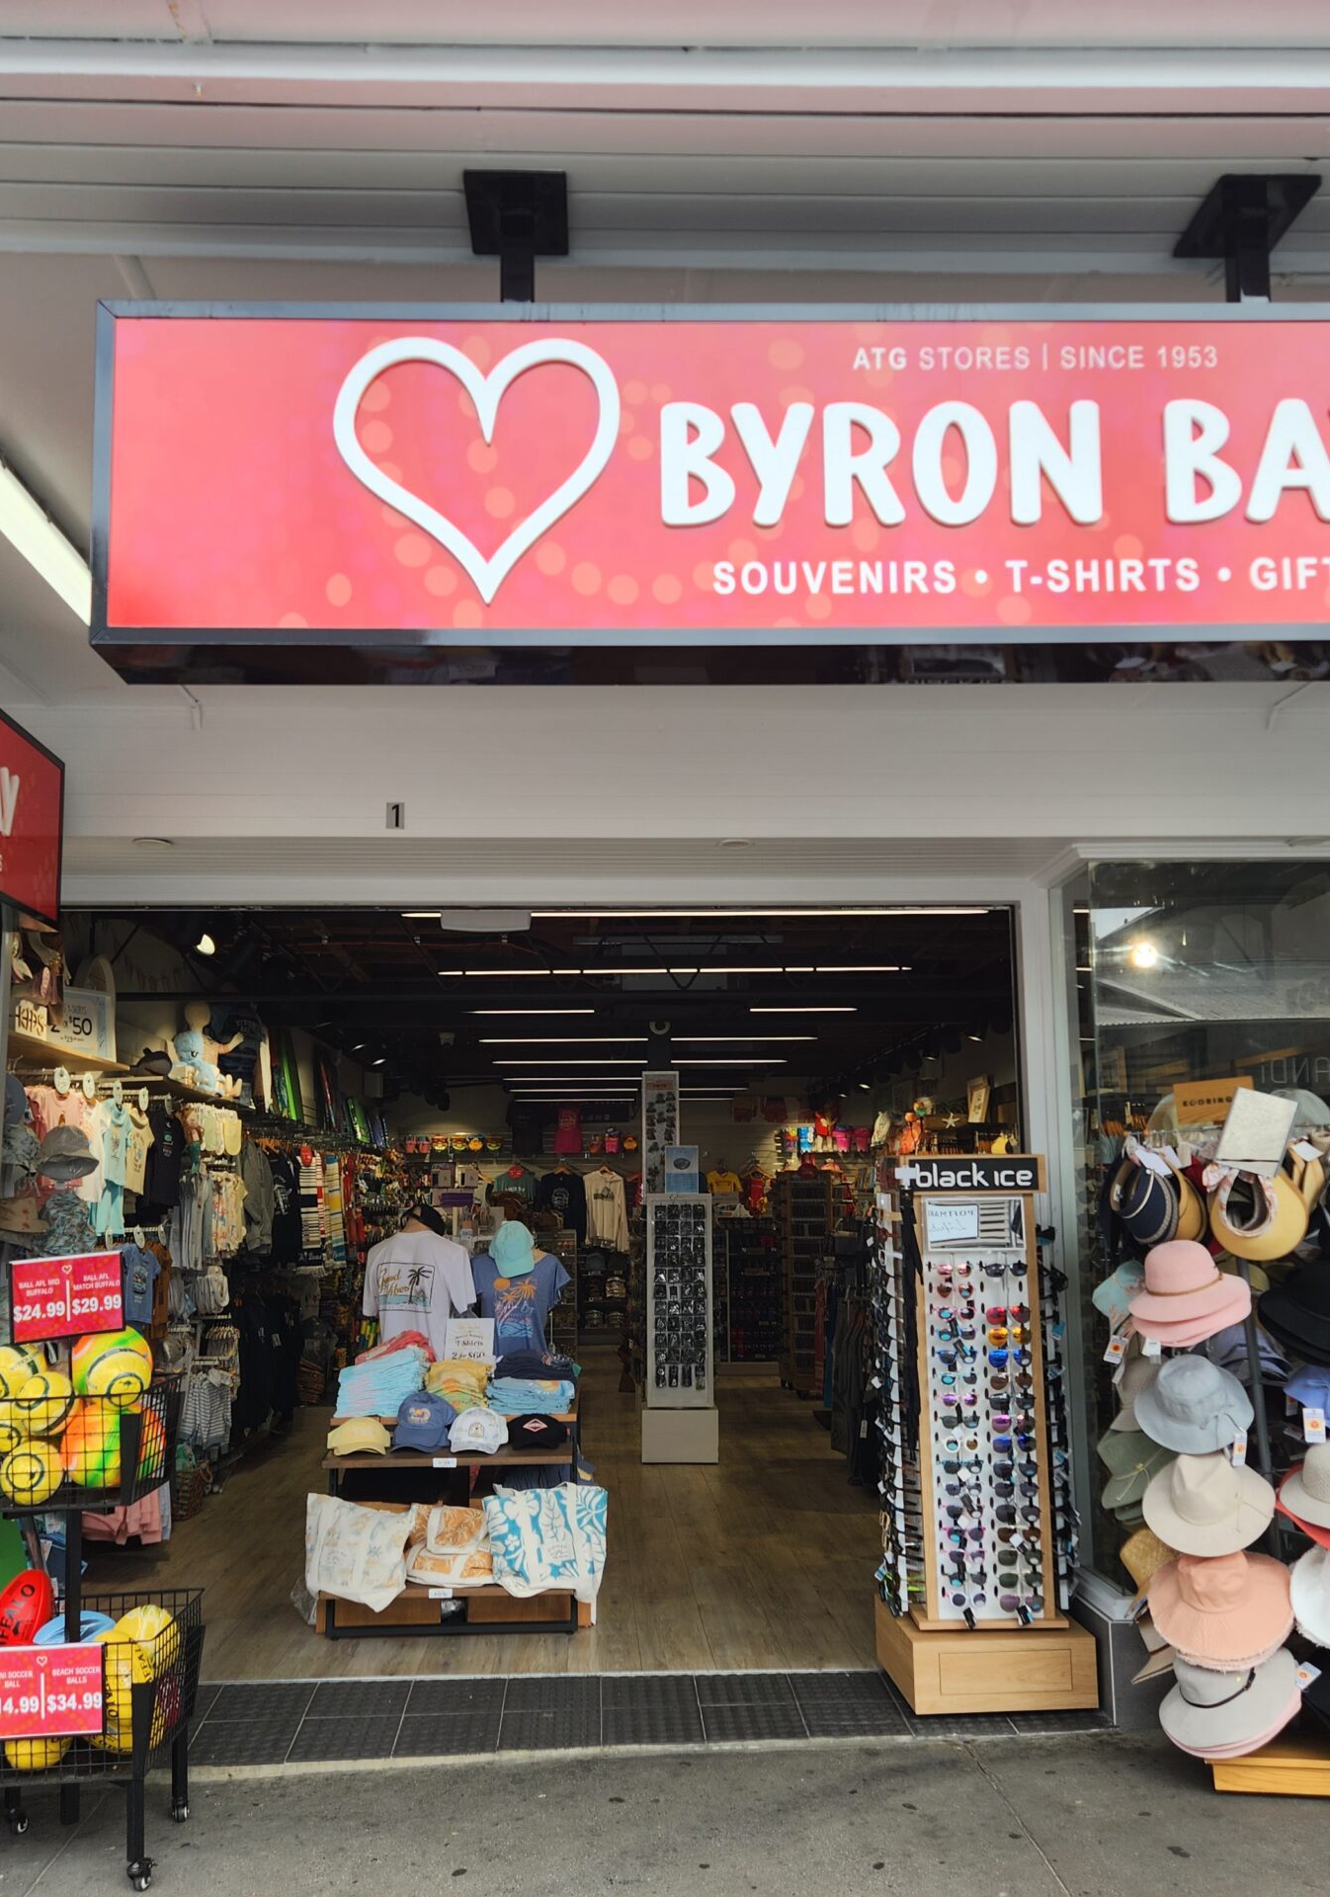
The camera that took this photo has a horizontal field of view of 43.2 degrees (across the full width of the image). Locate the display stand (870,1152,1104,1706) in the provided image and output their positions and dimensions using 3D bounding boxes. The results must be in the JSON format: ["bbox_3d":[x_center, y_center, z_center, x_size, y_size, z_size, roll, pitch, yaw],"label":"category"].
[{"bbox_3d":[1.097,1.640,5.898,0.630,1.800,0.620,0,-8,-3],"label":"display stand"}]

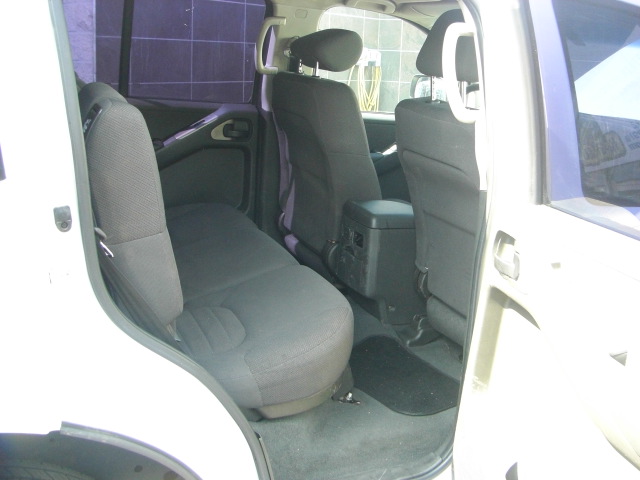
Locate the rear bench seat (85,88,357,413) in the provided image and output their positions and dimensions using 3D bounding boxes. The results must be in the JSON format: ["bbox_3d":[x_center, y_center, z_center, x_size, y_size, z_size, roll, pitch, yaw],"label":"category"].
[{"bbox_3d":[-0.474,-0.088,2.174,0.740,0.800,1.330,-3,17,-21],"label":"rear bench seat"}]

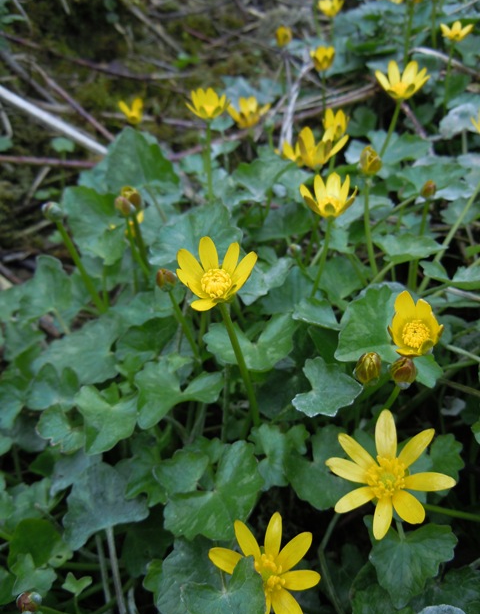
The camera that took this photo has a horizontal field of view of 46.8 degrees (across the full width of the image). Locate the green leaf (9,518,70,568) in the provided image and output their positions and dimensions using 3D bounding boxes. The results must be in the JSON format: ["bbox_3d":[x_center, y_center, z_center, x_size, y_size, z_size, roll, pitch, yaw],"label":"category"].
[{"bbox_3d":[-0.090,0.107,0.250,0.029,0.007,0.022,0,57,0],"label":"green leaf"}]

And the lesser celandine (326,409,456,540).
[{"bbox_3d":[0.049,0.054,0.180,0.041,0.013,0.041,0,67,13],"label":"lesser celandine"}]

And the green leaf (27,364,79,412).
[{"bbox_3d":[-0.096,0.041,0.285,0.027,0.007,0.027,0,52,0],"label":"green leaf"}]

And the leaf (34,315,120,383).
[{"bbox_3d":[-0.074,0.020,0.250,0.040,0.010,0.035,-33,72,-24],"label":"leaf"}]

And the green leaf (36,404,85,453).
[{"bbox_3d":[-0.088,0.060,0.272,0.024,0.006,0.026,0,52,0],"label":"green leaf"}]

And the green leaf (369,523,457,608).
[{"bbox_3d":[0.059,0.088,0.190,0.029,0.009,0.027,7,58,17],"label":"green leaf"}]

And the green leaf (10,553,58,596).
[{"bbox_3d":[-0.074,0.096,0.200,0.017,0.005,0.017,-9,54,-19],"label":"green leaf"}]

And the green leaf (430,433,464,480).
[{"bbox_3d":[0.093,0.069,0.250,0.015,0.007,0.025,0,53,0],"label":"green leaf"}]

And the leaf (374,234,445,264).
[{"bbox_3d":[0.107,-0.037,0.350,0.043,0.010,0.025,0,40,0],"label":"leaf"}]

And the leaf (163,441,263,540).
[{"bbox_3d":[-0.009,0.063,0.190,0.027,0.011,0.039,35,63,19],"label":"leaf"}]

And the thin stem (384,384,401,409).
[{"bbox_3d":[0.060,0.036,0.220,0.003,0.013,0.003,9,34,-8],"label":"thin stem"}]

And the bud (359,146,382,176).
[{"bbox_3d":[0.066,-0.074,0.280,0.011,0.015,0.011,0,39,0],"label":"bud"}]

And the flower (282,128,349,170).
[{"bbox_3d":[0.055,-0.117,0.405,0.045,0.023,0.038,0,40,0],"label":"flower"}]

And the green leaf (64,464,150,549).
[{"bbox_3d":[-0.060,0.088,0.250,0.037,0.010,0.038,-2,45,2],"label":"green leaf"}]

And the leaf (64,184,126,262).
[{"bbox_3d":[-0.100,-0.058,0.383,0.042,0.011,0.063,0,60,0],"label":"leaf"}]

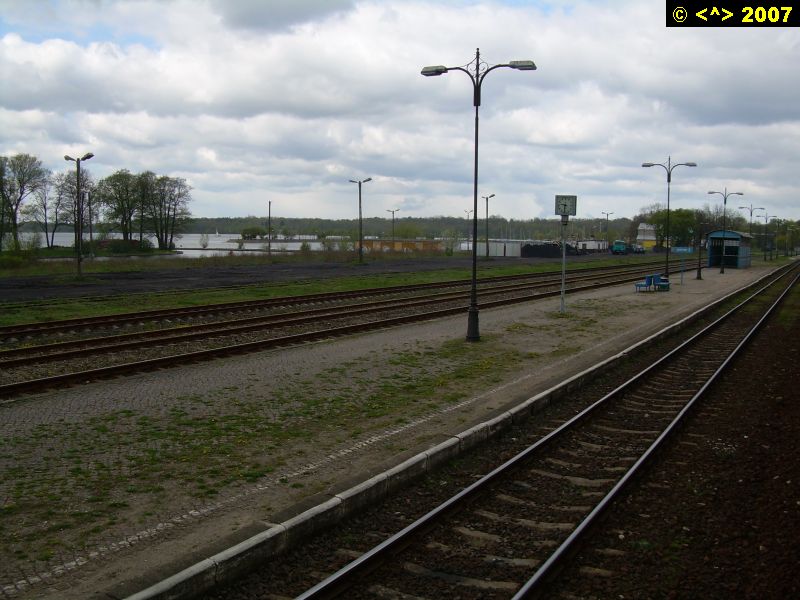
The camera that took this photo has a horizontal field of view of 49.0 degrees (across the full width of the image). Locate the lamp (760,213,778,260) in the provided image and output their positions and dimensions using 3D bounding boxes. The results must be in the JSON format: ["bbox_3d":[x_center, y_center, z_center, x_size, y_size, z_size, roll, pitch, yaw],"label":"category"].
[{"bbox_3d":[56.107,-9.645,134.443,2.800,7.550,0.350,3,5,26],"label":"lamp"}]

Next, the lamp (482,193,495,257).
[{"bbox_3d":[13.172,-11.068,131.000,2.000,9.200,0.400,3,5,26],"label":"lamp"}]

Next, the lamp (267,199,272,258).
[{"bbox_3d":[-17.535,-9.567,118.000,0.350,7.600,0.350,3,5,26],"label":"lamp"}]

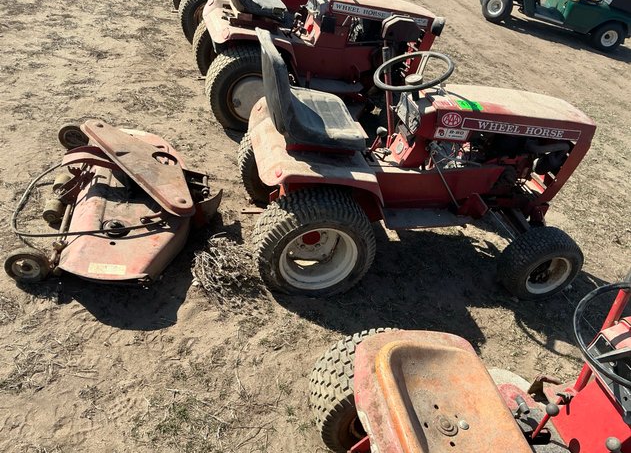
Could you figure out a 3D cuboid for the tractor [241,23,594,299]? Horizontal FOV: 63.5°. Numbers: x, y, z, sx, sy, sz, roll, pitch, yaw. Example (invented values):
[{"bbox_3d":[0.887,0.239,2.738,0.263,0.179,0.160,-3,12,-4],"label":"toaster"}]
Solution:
[{"bbox_3d":[0.482,-0.325,2.510,1.645,1.040,0.955,1,37,-15],"label":"tractor"}]

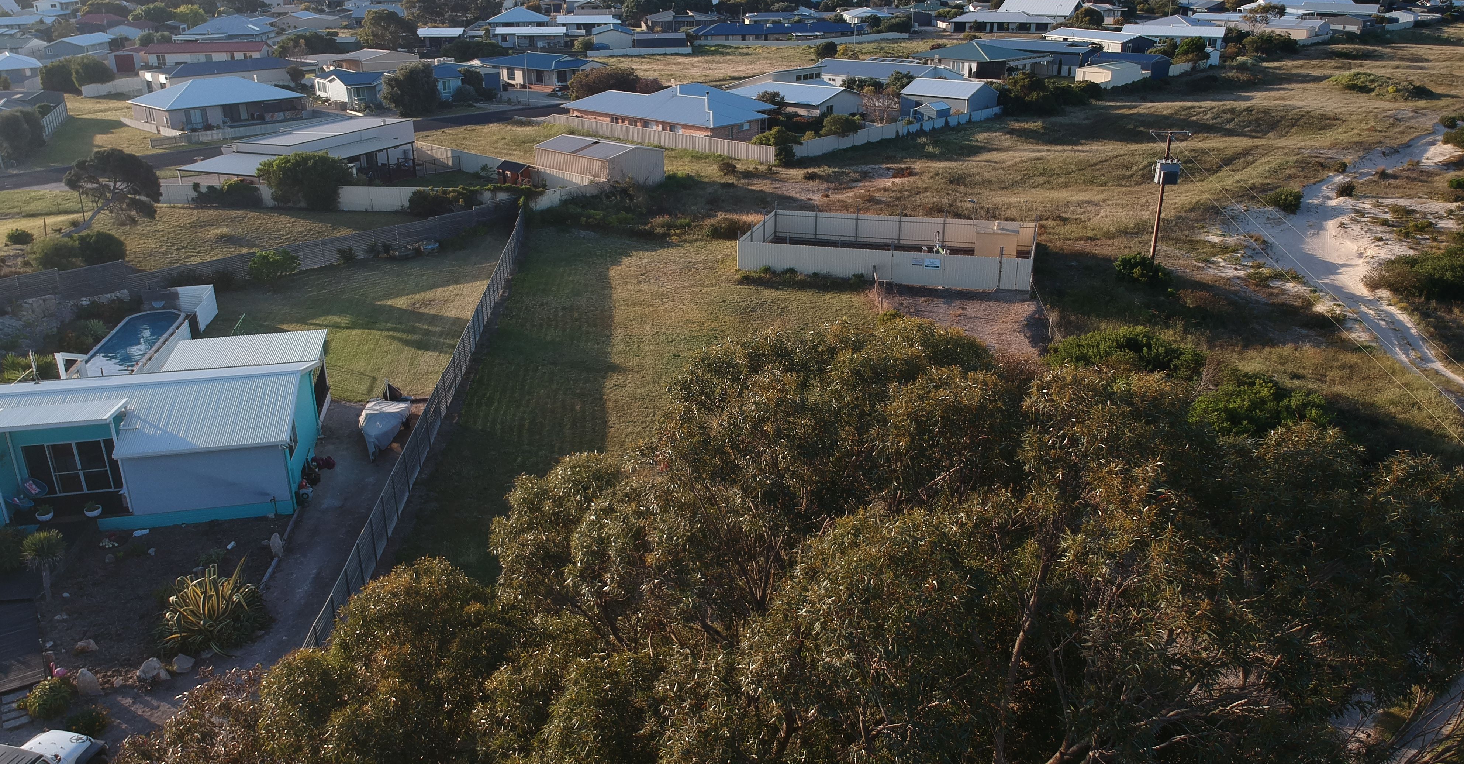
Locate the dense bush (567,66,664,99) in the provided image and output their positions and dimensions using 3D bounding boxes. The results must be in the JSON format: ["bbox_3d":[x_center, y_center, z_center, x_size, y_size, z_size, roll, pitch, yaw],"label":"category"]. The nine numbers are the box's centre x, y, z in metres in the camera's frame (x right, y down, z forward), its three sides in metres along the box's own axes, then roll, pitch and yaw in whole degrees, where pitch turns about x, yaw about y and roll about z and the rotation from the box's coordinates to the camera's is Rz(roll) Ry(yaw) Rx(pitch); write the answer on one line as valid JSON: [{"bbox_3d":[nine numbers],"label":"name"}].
[{"bbox_3d":[-16.647,-42.769,151.157,13.807,4.537,8.284,-3,22,-5],"label":"dense bush"}]

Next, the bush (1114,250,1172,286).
[{"bbox_3d":[24.712,-7.021,63.703,3.299,1.672,2.804,8,24,20],"label":"bush"}]

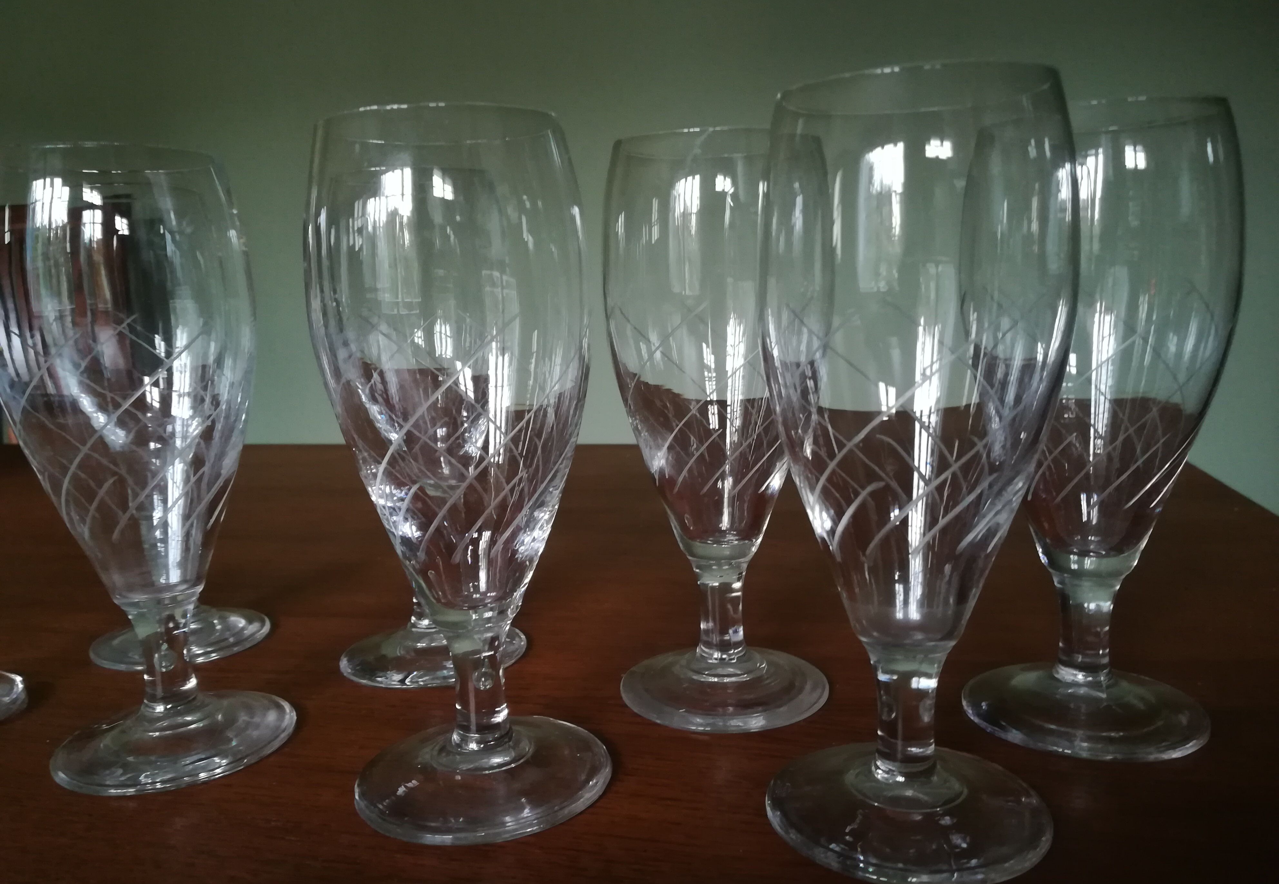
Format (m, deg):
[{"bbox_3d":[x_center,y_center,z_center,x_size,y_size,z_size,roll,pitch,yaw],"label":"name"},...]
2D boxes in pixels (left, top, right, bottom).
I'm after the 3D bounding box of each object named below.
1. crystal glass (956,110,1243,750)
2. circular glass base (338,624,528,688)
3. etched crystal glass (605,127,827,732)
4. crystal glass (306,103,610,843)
[{"bbox_3d":[0.128,-0.004,0.273,0.068,0.170,0.068,-2,10,0],"label":"crystal glass"},{"bbox_3d":[-0.074,0.072,0.349,0.067,0.011,0.067,-2,10,0],"label":"circular glass base"},{"bbox_3d":[0.025,-0.004,0.297,0.068,0.170,0.068,-2,10,0],"label":"etched crystal glass"},{"bbox_3d":[-0.045,0.007,0.246,0.068,0.170,0.068,-2,10,0],"label":"crystal glass"}]

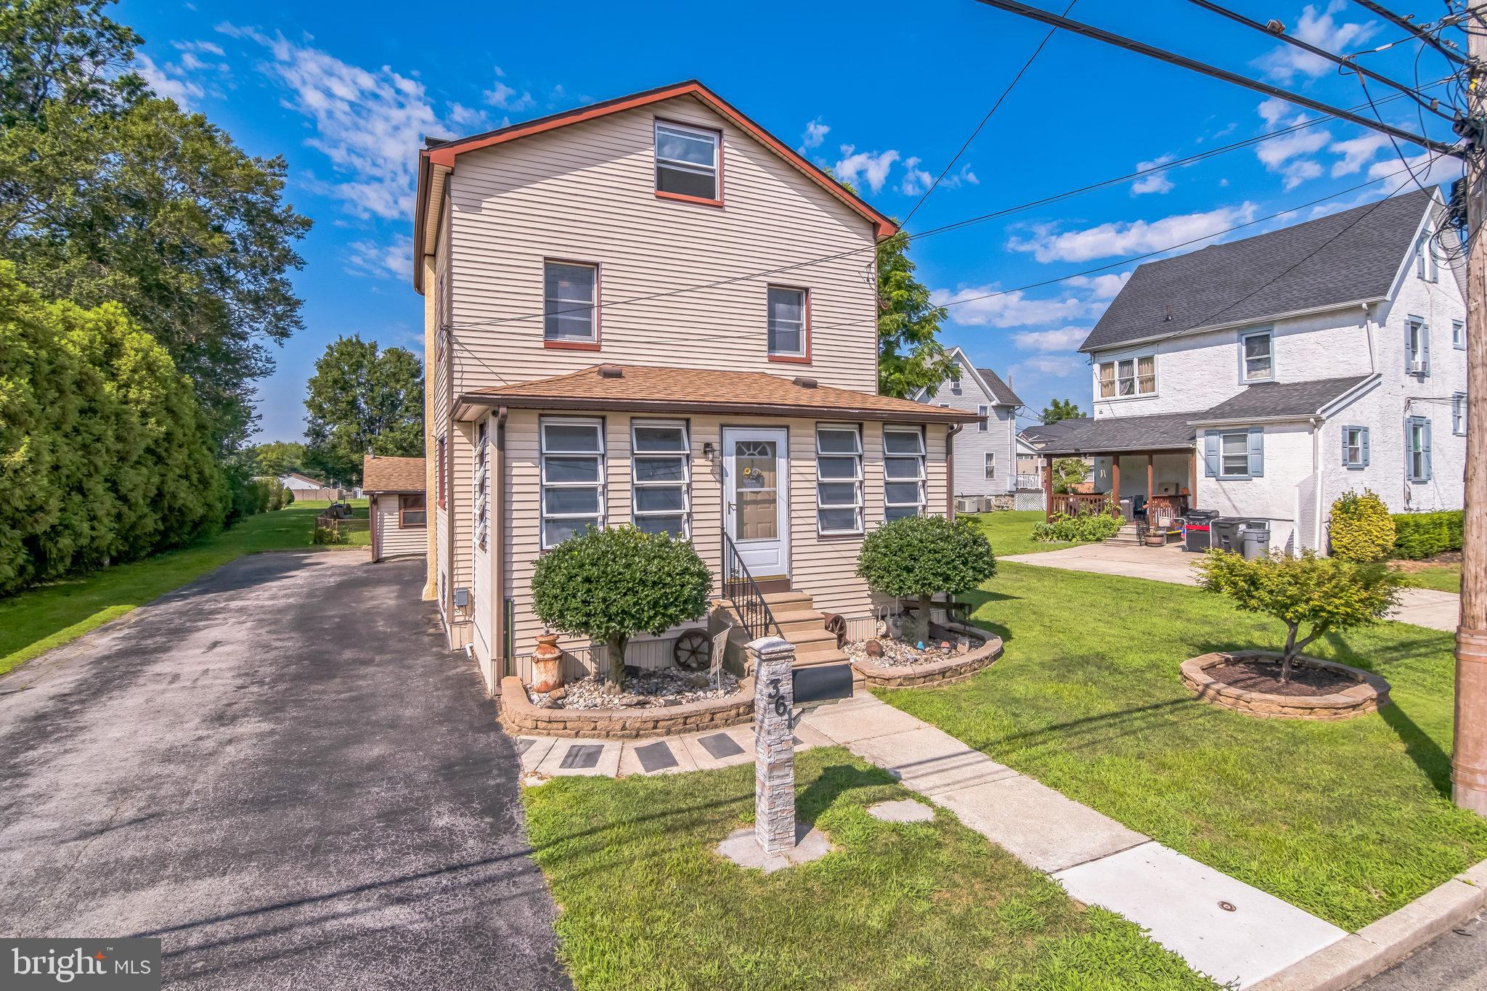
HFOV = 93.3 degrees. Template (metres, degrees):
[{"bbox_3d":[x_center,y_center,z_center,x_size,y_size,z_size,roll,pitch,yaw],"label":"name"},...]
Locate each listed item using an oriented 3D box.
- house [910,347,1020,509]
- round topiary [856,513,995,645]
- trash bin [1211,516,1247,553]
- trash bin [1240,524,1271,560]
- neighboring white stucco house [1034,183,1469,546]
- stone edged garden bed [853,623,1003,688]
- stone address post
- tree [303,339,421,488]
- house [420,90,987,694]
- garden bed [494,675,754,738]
[{"bbox_3d":[12.704,-4.396,49.806,9.600,10.800,8.800,-1,1,-24],"label":"house"},{"bbox_3d":[2.515,1.165,9.650,1.900,1.800,1.850,0,1,0],"label":"round topiary"},{"bbox_3d":[13.918,1.150,20.100,0.750,1.080,0.650,-1,1,-26],"label":"trash bin"},{"bbox_3d":[14.203,1.295,19.400,0.620,0.860,0.620,-1,1,-26],"label":"trash bin"},{"bbox_3d":[18.412,-4.111,25.835,11.100,11.300,9.900,-1,1,-28],"label":"neighboring white stucco house"},{"bbox_3d":[2.397,2.115,9.451,2.900,0.230,1.980,-1,1,-25],"label":"stone edged garden bed"},{"bbox_3d":[0.191,1.661,4.756,0.260,1.410,0.260,-1,1,-25],"label":"stone address post"},{"bbox_3d":[-34.361,-7.076,65.000,13.000,16.000,13.000,-1,1,-25],"label":"tree"},{"bbox_3d":[-1.752,-2.330,13.602,8.300,9.000,10.950,-1,1,-25],"label":"house"},{"bbox_3d":[-1.253,2.160,7.673,2.680,0.290,2.050,-1,1,-25],"label":"garden bed"}]

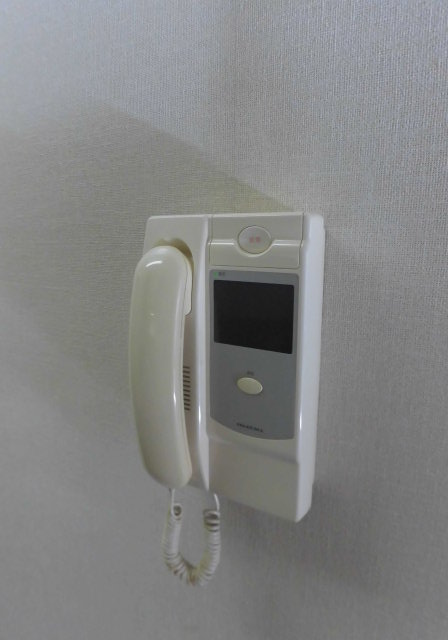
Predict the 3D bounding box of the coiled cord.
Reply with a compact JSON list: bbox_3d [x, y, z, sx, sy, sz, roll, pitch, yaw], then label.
[{"bbox_3d":[-0.032,0.211,0.437,0.060,0.117,0.033,6,13,32],"label":"coiled cord"}]

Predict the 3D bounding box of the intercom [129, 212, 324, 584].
[{"bbox_3d":[-0.006,0.093,0.393,0.169,0.364,0.071,6,13,32],"label":"intercom"}]

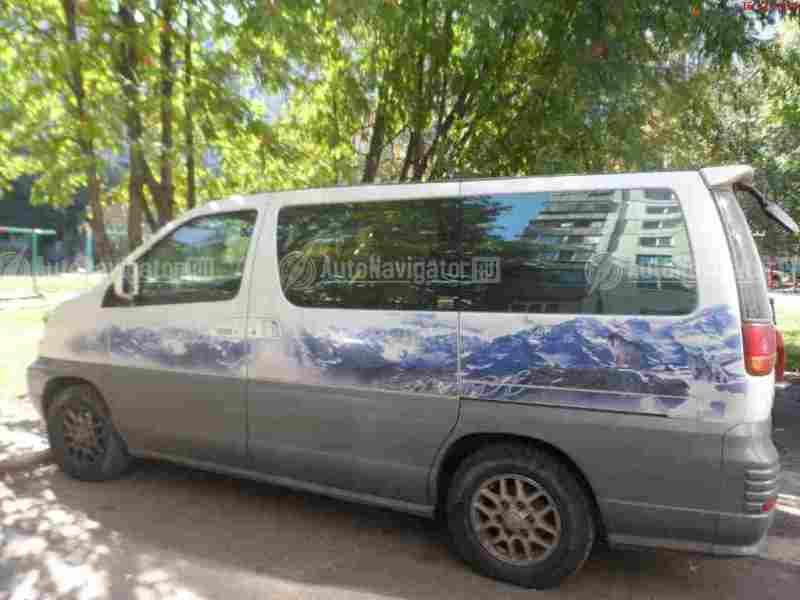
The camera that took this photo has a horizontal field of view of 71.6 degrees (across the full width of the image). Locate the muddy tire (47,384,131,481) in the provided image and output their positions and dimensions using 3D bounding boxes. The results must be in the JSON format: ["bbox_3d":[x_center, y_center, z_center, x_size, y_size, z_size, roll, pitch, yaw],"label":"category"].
[{"bbox_3d":[-2.093,0.897,3.789,0.650,0.650,0.220,1,2,26],"label":"muddy tire"}]

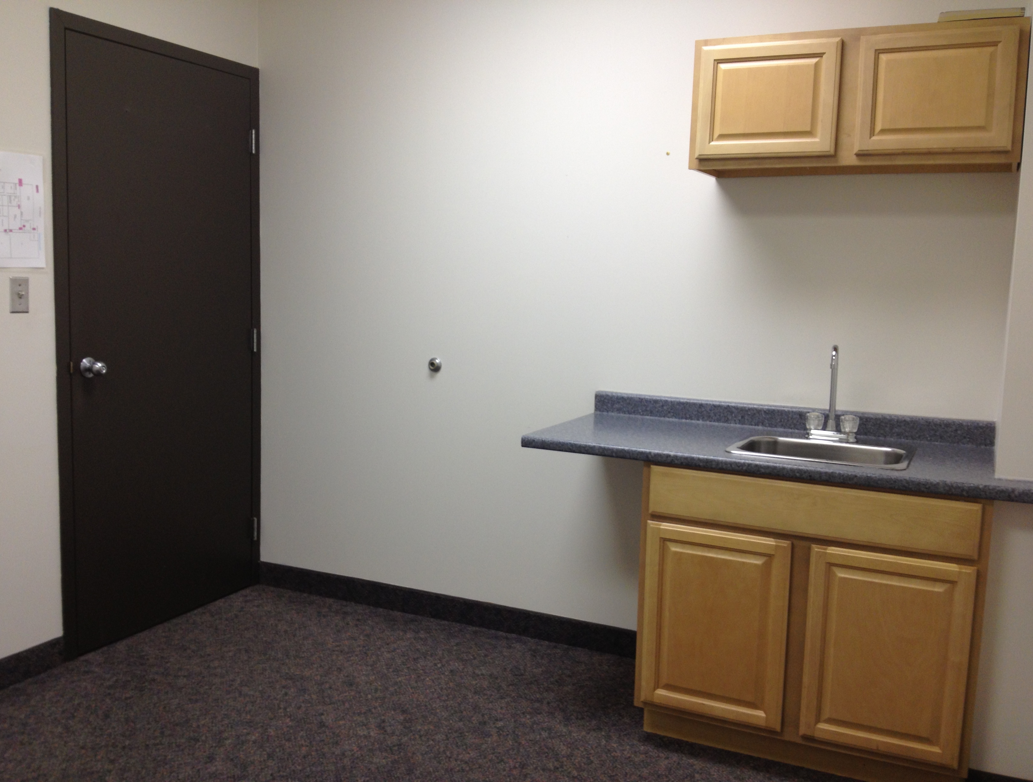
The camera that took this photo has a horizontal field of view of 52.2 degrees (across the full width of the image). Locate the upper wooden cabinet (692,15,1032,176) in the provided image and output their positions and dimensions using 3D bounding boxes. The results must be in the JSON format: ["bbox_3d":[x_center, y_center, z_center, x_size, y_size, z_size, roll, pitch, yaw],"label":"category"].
[{"bbox_3d":[1.024,-0.857,3.181,0.925,0.383,0.330,5,7,25],"label":"upper wooden cabinet"}]

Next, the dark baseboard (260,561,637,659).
[{"bbox_3d":[-0.274,0.862,4.161,1.870,0.103,0.015,5,7,25],"label":"dark baseboard"}]

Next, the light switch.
[{"bbox_3d":[-1.581,-0.305,3.371,0.020,0.115,0.070,5,7,25],"label":"light switch"}]

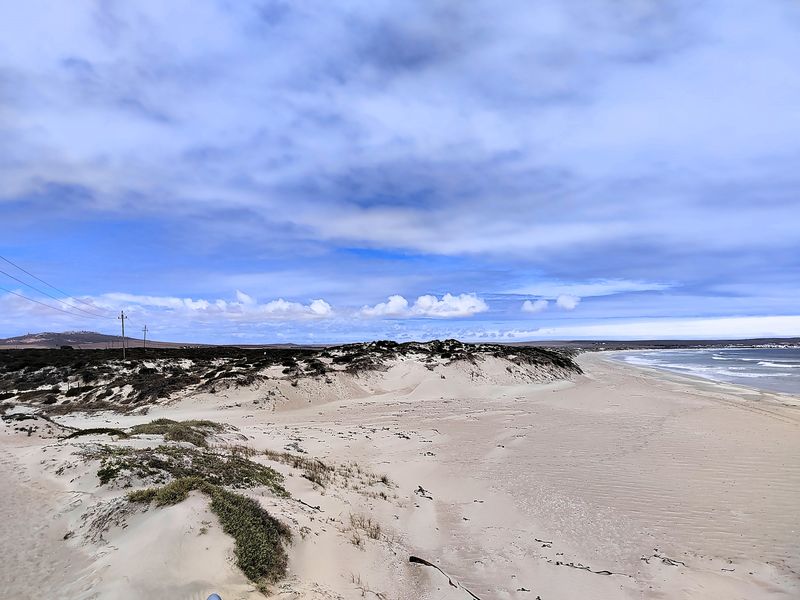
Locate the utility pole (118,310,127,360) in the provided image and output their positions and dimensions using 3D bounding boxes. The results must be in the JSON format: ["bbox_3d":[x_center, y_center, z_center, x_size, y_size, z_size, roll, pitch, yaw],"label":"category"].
[{"bbox_3d":[-52.604,6.742,101.245,1.550,9.280,0.280,-3,-3,-24],"label":"utility pole"}]

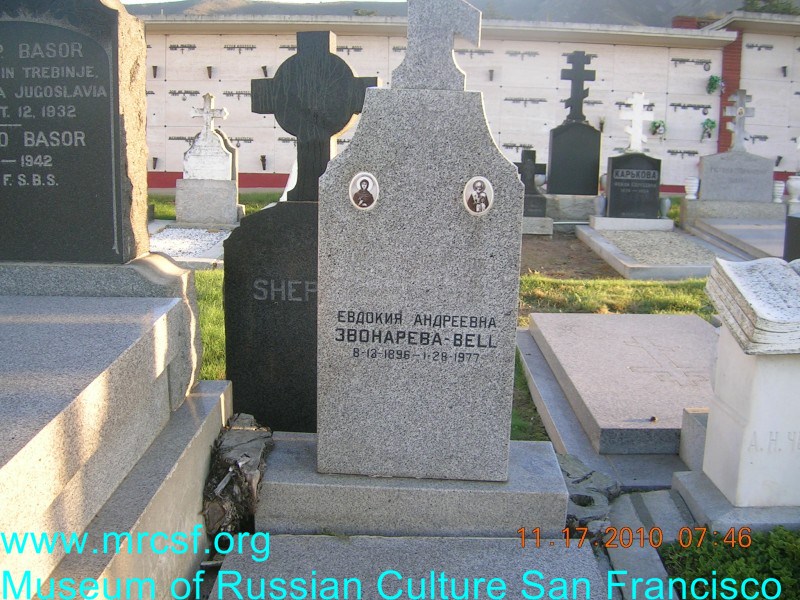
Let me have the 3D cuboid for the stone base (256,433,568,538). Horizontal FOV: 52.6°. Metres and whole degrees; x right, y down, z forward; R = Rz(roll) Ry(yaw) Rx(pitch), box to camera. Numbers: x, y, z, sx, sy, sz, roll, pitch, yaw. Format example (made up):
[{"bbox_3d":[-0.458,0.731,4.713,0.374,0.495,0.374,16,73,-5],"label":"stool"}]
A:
[{"bbox_3d":[0.036,0.577,2.550,0.915,0.157,0.367,2,14,2],"label":"stone base"}]

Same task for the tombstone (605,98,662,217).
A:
[{"bbox_3d":[2.431,-1.491,8.373,0.517,1.282,0.170,2,10,3],"label":"tombstone"}]

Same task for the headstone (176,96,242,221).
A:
[{"bbox_3d":[-1.963,-1.466,8.396,0.670,1.329,0.320,2,10,3],"label":"headstone"}]

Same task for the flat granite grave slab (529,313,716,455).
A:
[{"bbox_3d":[1.153,0.308,3.592,0.936,0.094,1.821,2,11,1],"label":"flat granite grave slab"}]

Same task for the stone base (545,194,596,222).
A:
[{"bbox_3d":[1.998,-1.076,9.513,0.662,0.330,0.320,2,10,3],"label":"stone base"}]

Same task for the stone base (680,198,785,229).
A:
[{"bbox_3d":[3.717,-0.969,9.046,1.117,0.293,0.320,2,10,4],"label":"stone base"}]

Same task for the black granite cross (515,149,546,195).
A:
[{"bbox_3d":[1.334,-1.321,8.374,0.344,0.471,0.160,2,10,3],"label":"black granite cross"}]

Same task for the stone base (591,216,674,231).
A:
[{"bbox_3d":[2.427,-0.806,8.482,0.816,0.120,0.290,2,10,3],"label":"stone base"}]

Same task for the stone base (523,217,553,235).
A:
[{"bbox_3d":[1.315,-0.783,8.439,0.514,0.180,0.300,2,10,3],"label":"stone base"}]

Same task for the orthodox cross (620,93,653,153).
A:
[{"bbox_3d":[2.414,-1.812,8.293,0.336,0.610,0.120,2,10,3],"label":"orthodox cross"}]

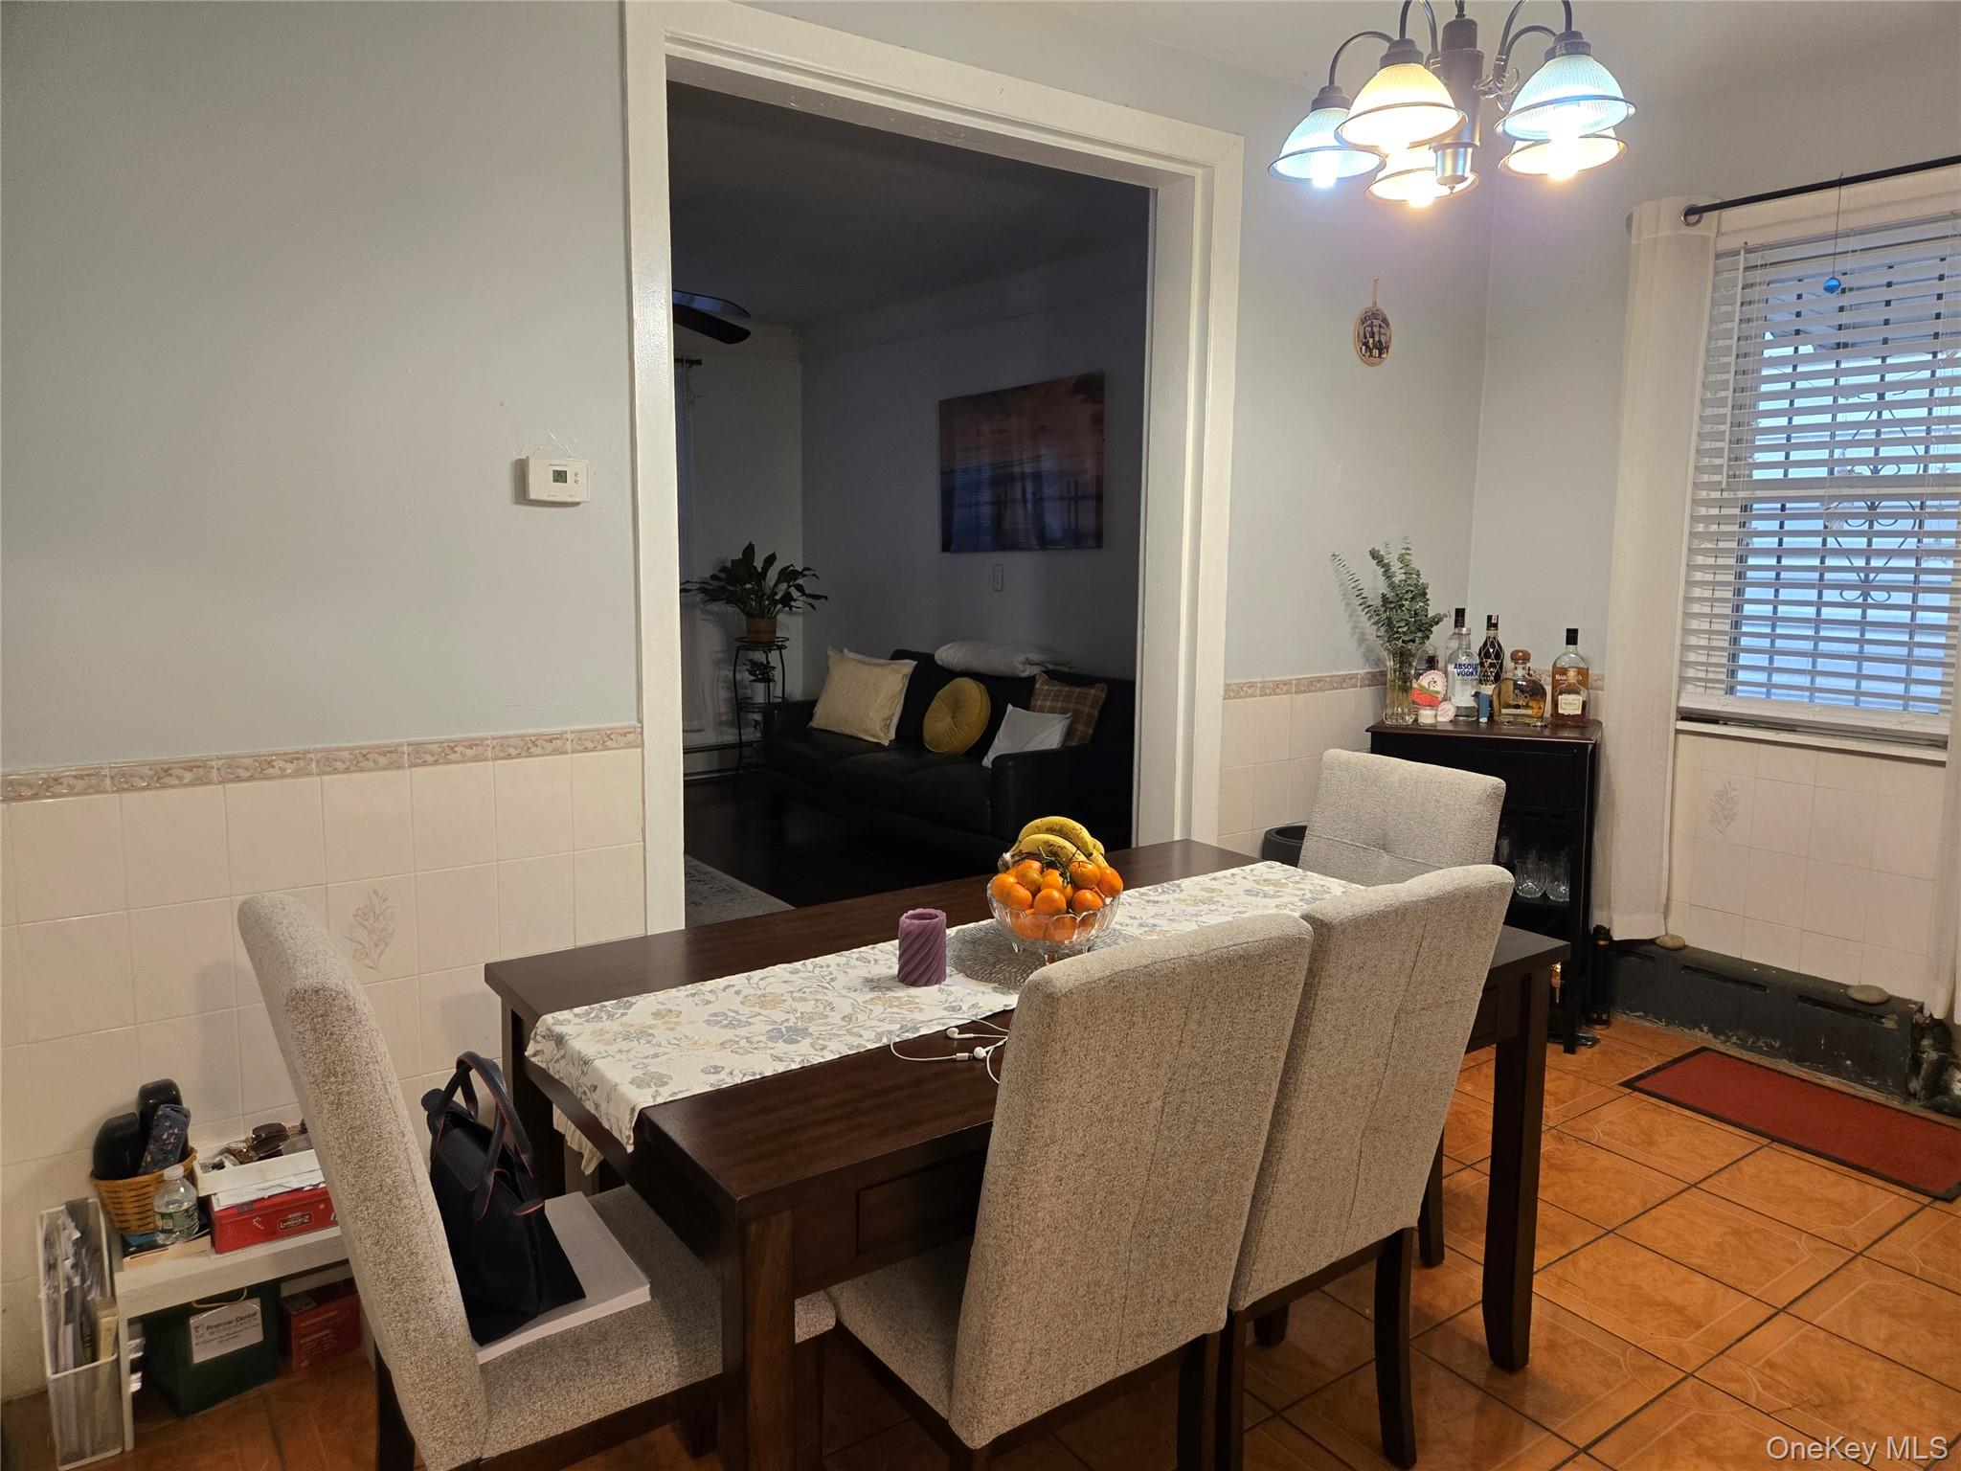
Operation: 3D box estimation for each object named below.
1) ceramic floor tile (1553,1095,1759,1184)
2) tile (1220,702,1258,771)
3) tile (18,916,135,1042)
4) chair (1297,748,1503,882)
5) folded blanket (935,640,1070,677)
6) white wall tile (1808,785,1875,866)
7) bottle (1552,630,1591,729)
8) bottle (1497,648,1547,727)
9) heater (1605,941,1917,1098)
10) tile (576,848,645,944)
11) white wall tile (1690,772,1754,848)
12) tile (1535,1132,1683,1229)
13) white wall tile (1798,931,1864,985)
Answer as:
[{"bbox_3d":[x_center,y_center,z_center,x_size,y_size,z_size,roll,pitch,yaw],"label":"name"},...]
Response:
[{"bbox_3d":[1.661,0.992,3.204,0.345,0.010,0.345,-5,10,-36],"label":"ceramic floor tile"},{"bbox_3d":[0.743,-0.006,3.741,0.149,0.199,0.010,-5,10,-35],"label":"tile"},{"bbox_3d":[-1.485,0.396,2.148,0.150,0.200,0.010,-5,10,-36],"label":"tile"},{"bbox_3d":[0.644,0.565,2.621,0.610,0.980,0.460,-5,10,-36],"label":"chair"},{"bbox_3d":[0.105,-0.352,5.976,0.242,0.121,0.757,-5,11,-35],"label":"folded blanket"},{"bbox_3d":[2.353,0.250,3.551,0.010,0.200,0.150,-5,10,-37],"label":"white wall tile"},{"bbox_3d":[1.754,-0.177,3.870,0.107,0.283,0.085,3,9,18],"label":"bottle"},{"bbox_3d":[1.669,-0.155,4.032,0.140,0.222,0.090,4,9,20],"label":"bottle"},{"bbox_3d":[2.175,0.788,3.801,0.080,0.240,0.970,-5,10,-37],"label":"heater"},{"bbox_3d":[-0.759,0.328,2.676,0.150,0.200,0.010,-6,11,-36],"label":"tile"},{"bbox_3d":[2.171,0.213,3.790,0.010,0.200,0.150,-5,10,-37],"label":"white wall tile"},{"bbox_3d":[1.362,1.006,2.962,0.335,0.010,0.335,-5,10,-34],"label":"tile"},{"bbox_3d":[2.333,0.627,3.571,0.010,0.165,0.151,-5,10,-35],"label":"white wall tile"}]

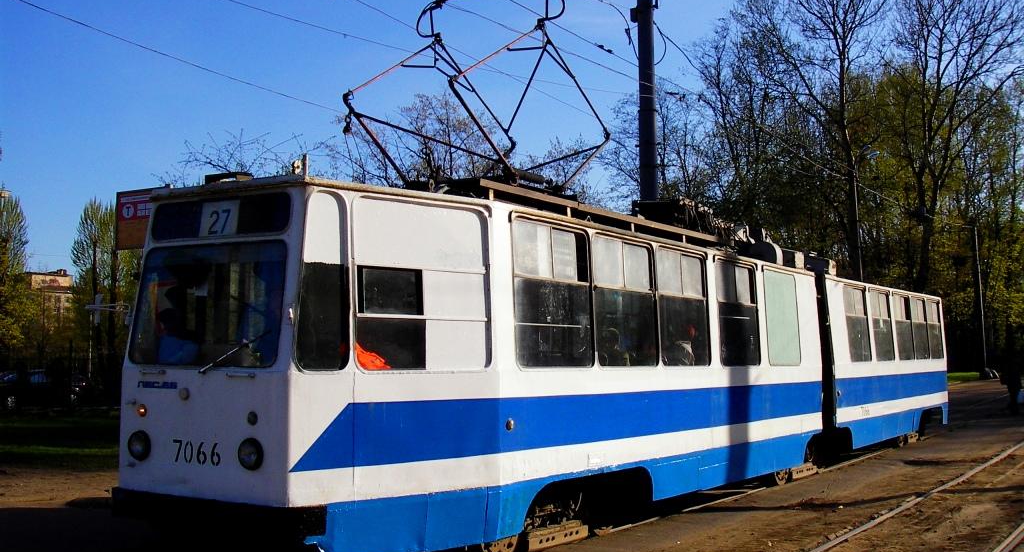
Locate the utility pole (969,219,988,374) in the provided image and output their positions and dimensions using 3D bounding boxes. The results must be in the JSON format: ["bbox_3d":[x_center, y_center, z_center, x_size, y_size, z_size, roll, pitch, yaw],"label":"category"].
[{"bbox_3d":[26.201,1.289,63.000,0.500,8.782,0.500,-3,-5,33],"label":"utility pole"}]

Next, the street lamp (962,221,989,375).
[{"bbox_3d":[26.005,1.233,63.000,1.150,8.882,0.500,0,-4,0],"label":"street lamp"}]

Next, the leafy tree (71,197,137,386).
[{"bbox_3d":[-19.552,0.962,53.995,3.100,9.541,3.100,0,-4,0],"label":"leafy tree"}]

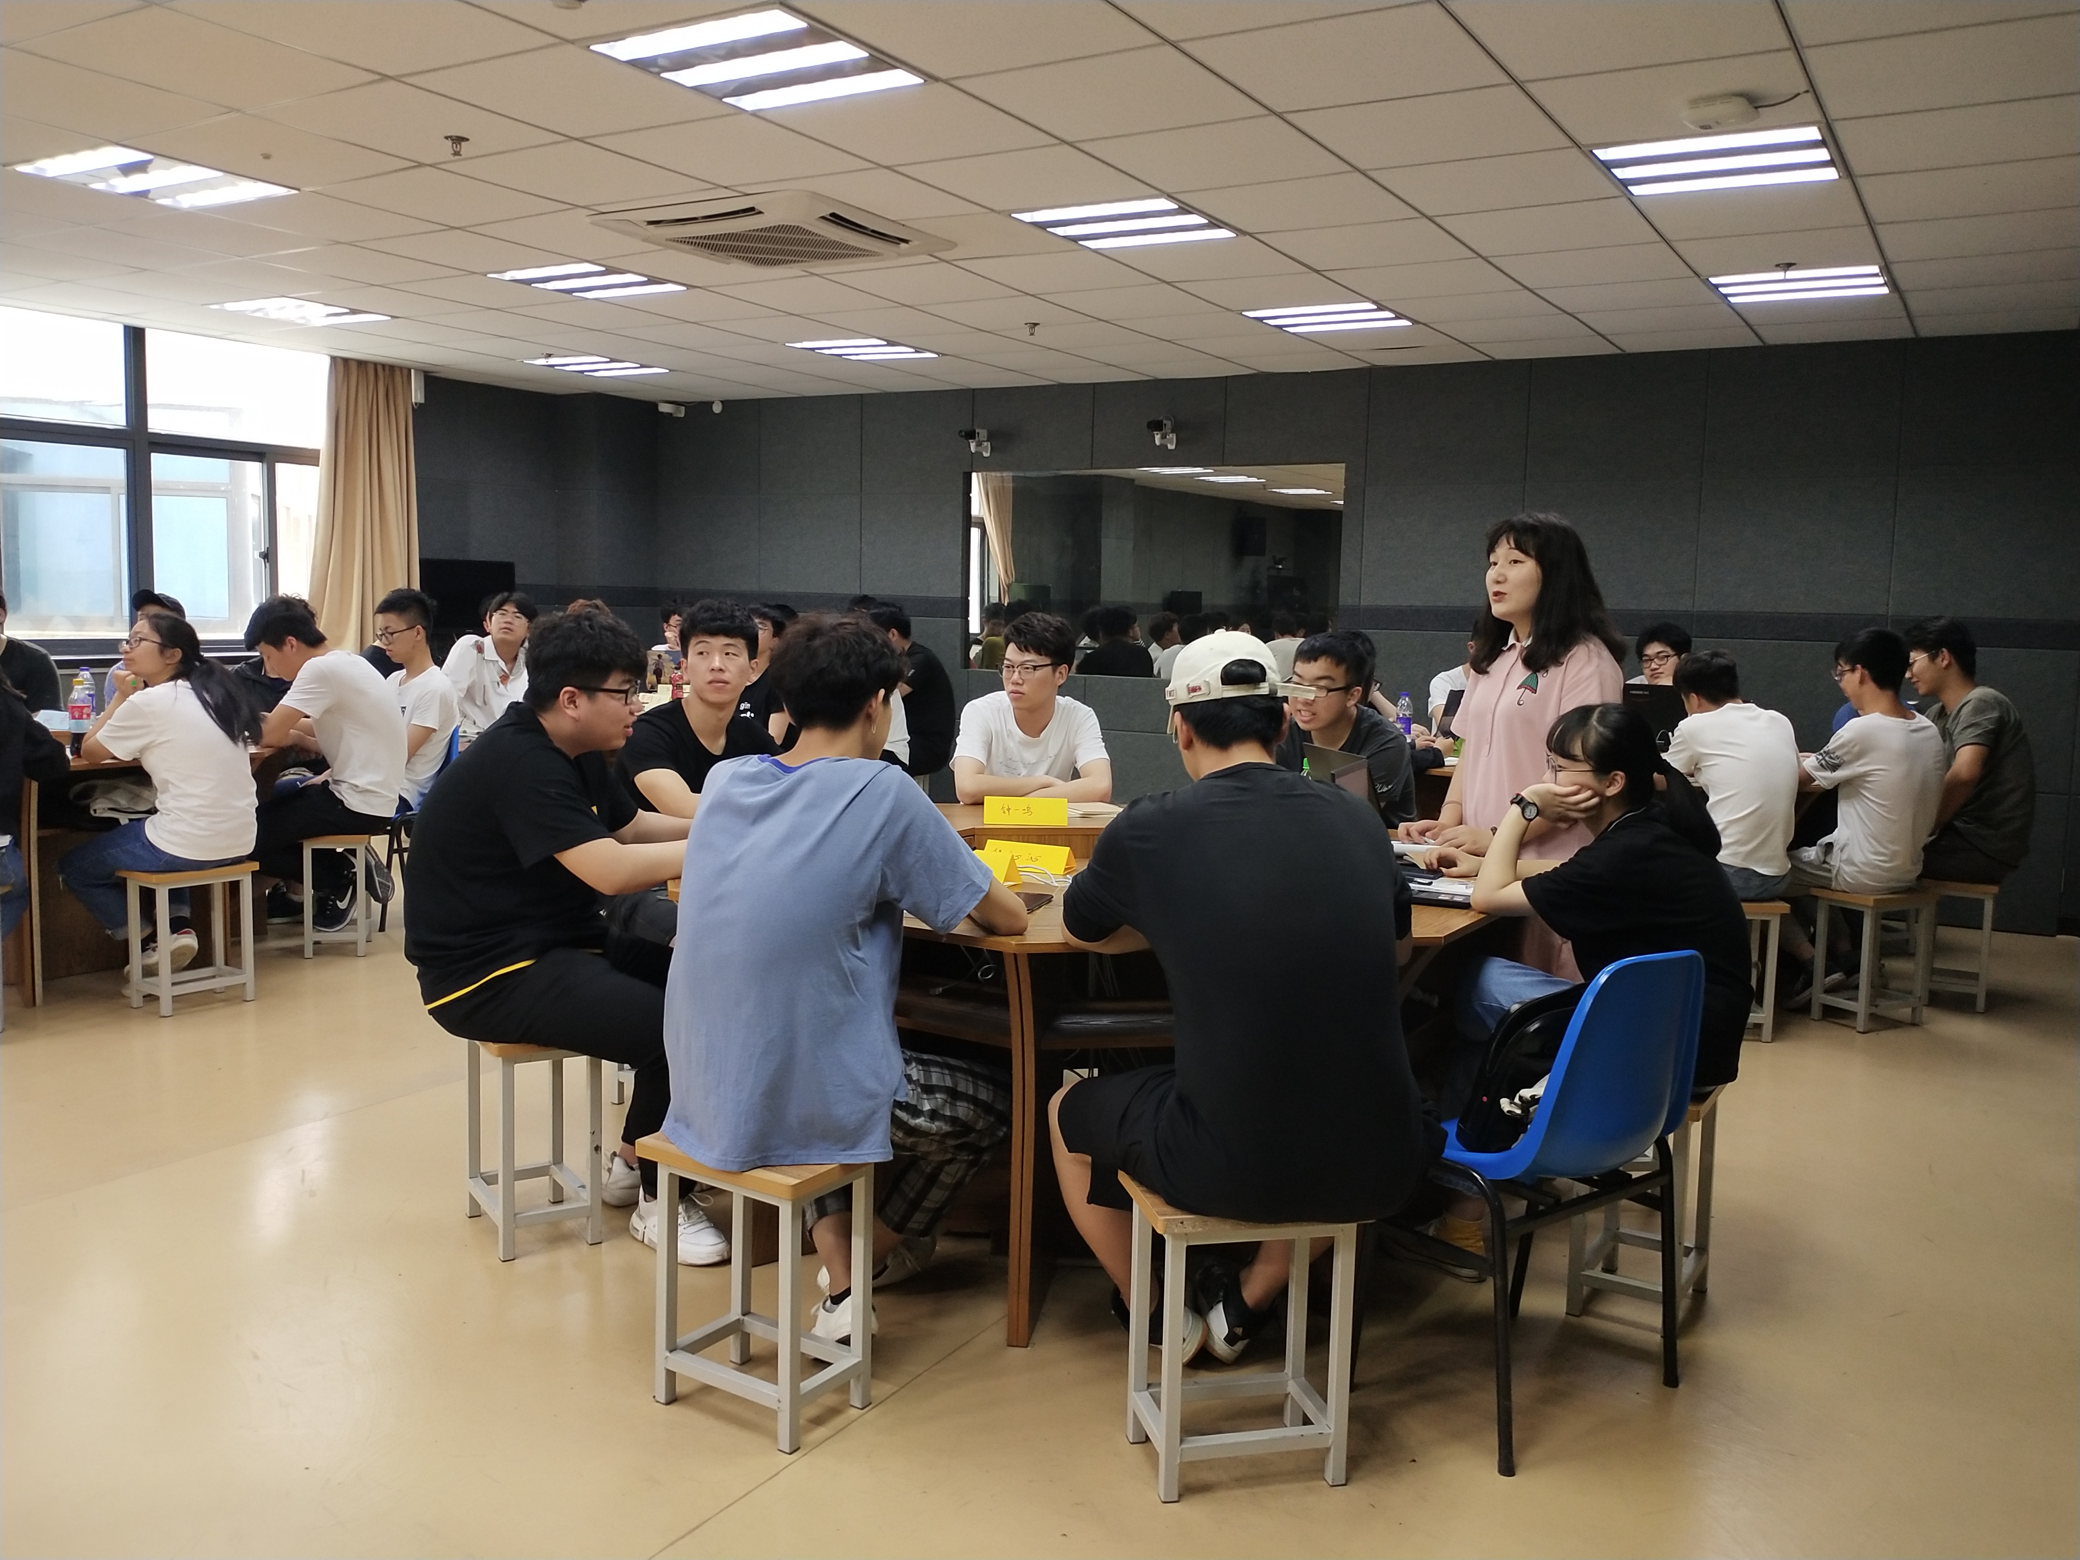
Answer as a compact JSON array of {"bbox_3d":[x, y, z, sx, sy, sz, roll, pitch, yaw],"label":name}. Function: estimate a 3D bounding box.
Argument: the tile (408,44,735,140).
[{"bbox_3d":[-1.130,-1.672,4.526,0.595,0.020,0.595,4,6,31],"label":"tile"}]

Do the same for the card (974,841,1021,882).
[{"bbox_3d":[-0.132,0.196,4.290,0.065,0.065,0.210,-4,7,-43],"label":"card"}]

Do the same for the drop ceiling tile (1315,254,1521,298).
[{"bbox_3d":[1.364,-1.763,6.547,0.600,0.020,0.600,4,6,27],"label":"drop ceiling tile"}]

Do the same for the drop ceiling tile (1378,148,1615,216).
[{"bbox_3d":[1.282,-1.671,5.200,0.595,0.020,0.595,4,6,30],"label":"drop ceiling tile"}]

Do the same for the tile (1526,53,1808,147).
[{"bbox_3d":[1.491,-1.589,4.344,0.595,0.020,0.595,4,6,29],"label":"tile"}]

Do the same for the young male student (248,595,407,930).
[{"bbox_3d":[-2.640,-0.029,6.893,0.680,1.300,0.500,0,6,-13],"label":"young male student"}]

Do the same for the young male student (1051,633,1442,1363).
[{"bbox_3d":[0.272,0.406,3.101,0.580,1.310,0.800,0,6,-14],"label":"young male student"}]

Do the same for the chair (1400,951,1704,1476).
[{"bbox_3d":[0.885,0.710,3.370,0.510,0.810,0.510,-2,6,-37],"label":"chair"}]

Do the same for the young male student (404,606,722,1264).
[{"bbox_3d":[-0.966,0.295,3.947,0.820,1.320,0.580,-1,6,-22],"label":"young male student"}]

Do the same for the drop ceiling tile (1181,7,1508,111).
[{"bbox_3d":[0.717,-1.669,4.329,0.600,0.020,0.600,4,5,30],"label":"drop ceiling tile"}]

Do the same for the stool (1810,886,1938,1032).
[{"bbox_3d":[2.807,0.601,6.289,0.340,0.445,0.235,-2,6,-29],"label":"stool"}]

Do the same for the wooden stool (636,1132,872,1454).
[{"bbox_3d":[-0.462,0.826,3.095,0.340,0.445,0.234,5,7,34],"label":"wooden stool"}]

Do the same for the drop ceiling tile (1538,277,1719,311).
[{"bbox_3d":[2.205,-1.803,6.921,0.595,0.020,0.595,4,6,31],"label":"drop ceiling tile"}]

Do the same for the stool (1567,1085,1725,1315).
[{"bbox_3d":[1.240,0.845,3.800,0.250,0.450,0.360,5,6,34],"label":"stool"}]

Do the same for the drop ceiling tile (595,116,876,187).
[{"bbox_3d":[-0.817,-1.695,5.005,0.600,0.020,0.600,4,6,30],"label":"drop ceiling tile"}]

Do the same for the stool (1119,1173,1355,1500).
[{"bbox_3d":[0.327,0.889,3.043,0.355,0.450,0.255,0,5,-14],"label":"stool"}]

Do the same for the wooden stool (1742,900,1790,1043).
[{"bbox_3d":[2.285,0.625,6.240,0.360,0.450,0.250,1,5,-3],"label":"wooden stool"}]

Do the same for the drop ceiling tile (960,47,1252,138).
[{"bbox_3d":[0.198,-1.703,4.628,0.600,0.020,0.600,4,5,30],"label":"drop ceiling tile"}]

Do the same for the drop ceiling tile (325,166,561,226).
[{"bbox_3d":[-1.844,-1.803,5.748,0.600,0.020,0.600,4,6,29],"label":"drop ceiling tile"}]

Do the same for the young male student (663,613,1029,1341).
[{"bbox_3d":[-0.320,0.378,3.315,0.500,1.350,0.800,4,6,28],"label":"young male student"}]

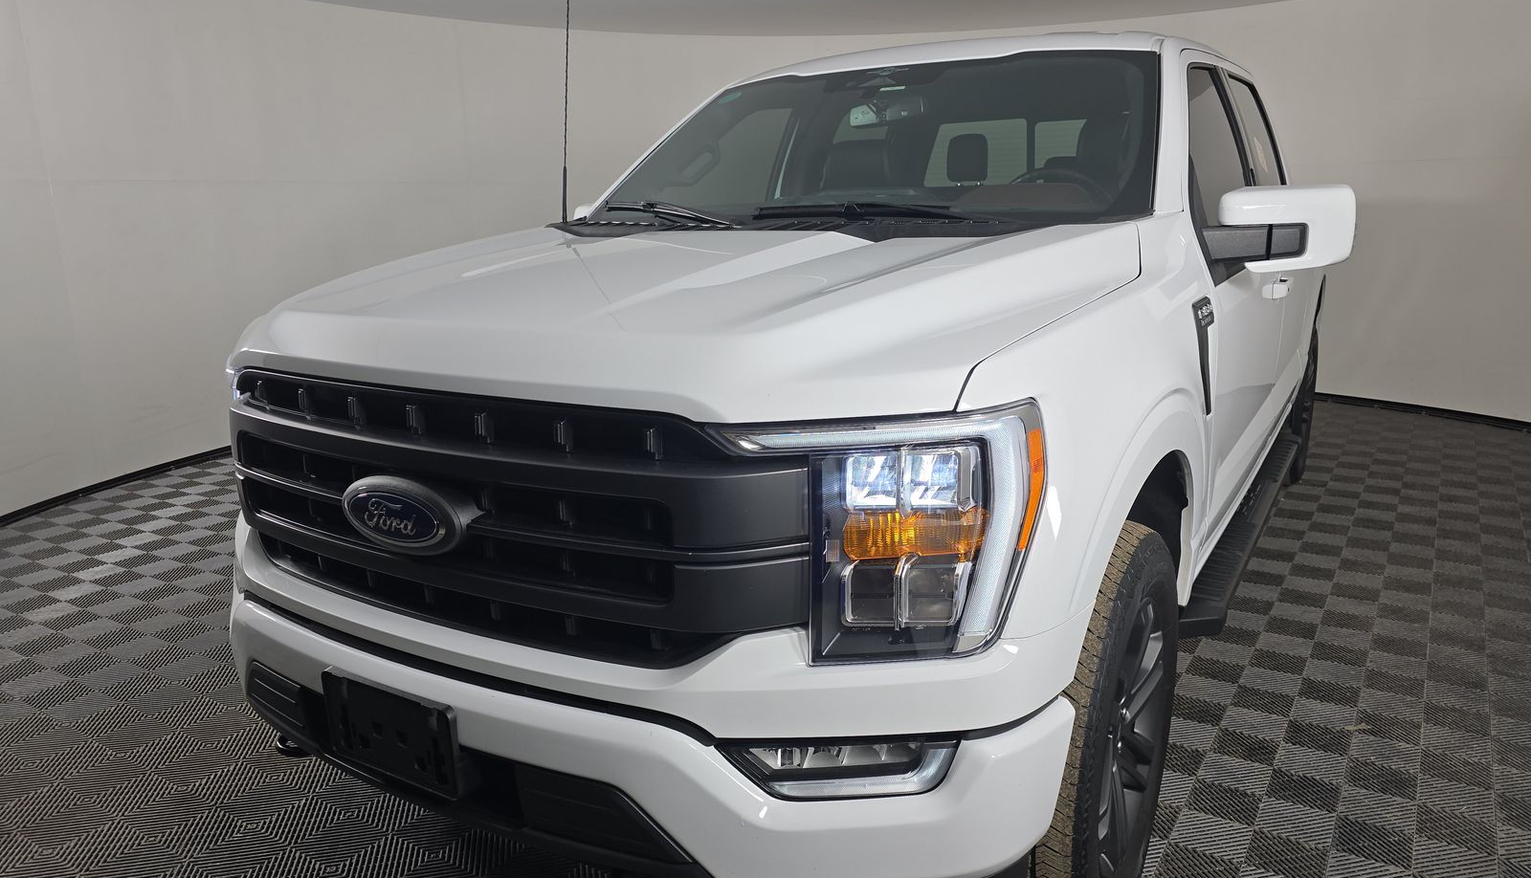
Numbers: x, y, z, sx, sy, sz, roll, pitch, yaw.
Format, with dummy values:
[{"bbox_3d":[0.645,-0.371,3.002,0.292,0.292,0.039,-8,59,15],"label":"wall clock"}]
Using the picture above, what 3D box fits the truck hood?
[{"bbox_3d":[-0.241,-0.303,2.101,1.774,0.265,1.303,7,15,31],"label":"truck hood"}]

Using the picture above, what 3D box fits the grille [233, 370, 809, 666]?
[{"bbox_3d":[-0.543,0.092,1.681,1.352,0.382,0.186,7,15,31],"label":"grille"}]

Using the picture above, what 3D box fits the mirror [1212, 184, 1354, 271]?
[{"bbox_3d":[1.272,-0.522,2.507,0.323,0.216,0.196,7,15,31],"label":"mirror"}]

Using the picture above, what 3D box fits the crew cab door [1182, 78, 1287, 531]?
[{"bbox_3d":[1.293,-0.498,2.914,0.265,1.254,1.196,7,15,31],"label":"crew cab door"}]

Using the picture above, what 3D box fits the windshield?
[{"bbox_3d":[0.261,-0.829,2.825,1.656,0.176,0.843,7,52,31],"label":"windshield"}]

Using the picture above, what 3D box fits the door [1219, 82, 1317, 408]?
[{"bbox_3d":[1.846,-0.701,3.781,0.265,1.254,0.951,7,15,31],"label":"door"}]

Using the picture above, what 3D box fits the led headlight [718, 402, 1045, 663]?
[{"bbox_3d":[0.179,0.128,1.406,0.387,0.367,0.323,7,15,31],"label":"led headlight"}]

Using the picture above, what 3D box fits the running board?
[{"bbox_3d":[1.676,0.258,3.568,0.196,0.113,2.127,7,15,31],"label":"running board"}]

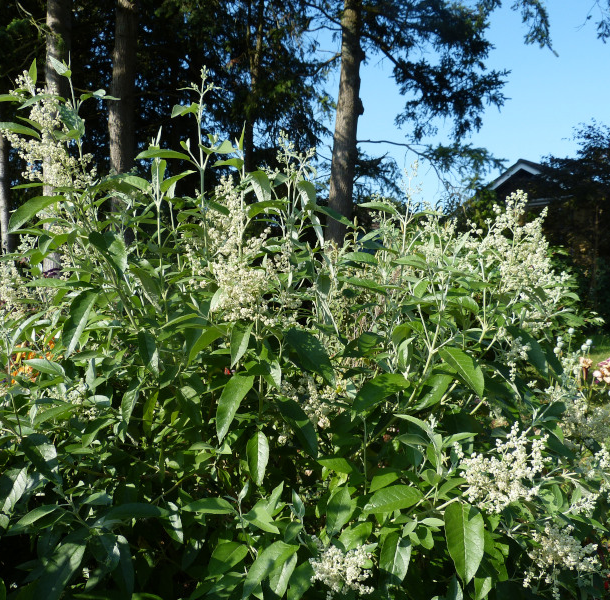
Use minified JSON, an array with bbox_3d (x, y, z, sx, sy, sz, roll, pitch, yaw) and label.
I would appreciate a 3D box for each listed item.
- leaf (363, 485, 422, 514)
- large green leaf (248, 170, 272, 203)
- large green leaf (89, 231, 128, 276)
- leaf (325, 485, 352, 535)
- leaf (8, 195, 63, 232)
[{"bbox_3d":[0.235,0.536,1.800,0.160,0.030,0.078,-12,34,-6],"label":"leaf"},{"bbox_3d":[-0.149,-0.366,2.200,0.068,0.135,0.045,-25,-15,-13],"label":"large green leaf"},{"bbox_3d":[-0.627,-0.146,2.150,0.090,0.165,0.040,-24,-9,-10],"label":"large green leaf"},{"bbox_3d":[0.093,0.565,1.800,0.075,0.138,0.030,14,-18,4],"label":"leaf"},{"bbox_3d":[-0.885,-0.281,2.200,0.215,0.040,0.085,-31,45,-12],"label":"leaf"}]

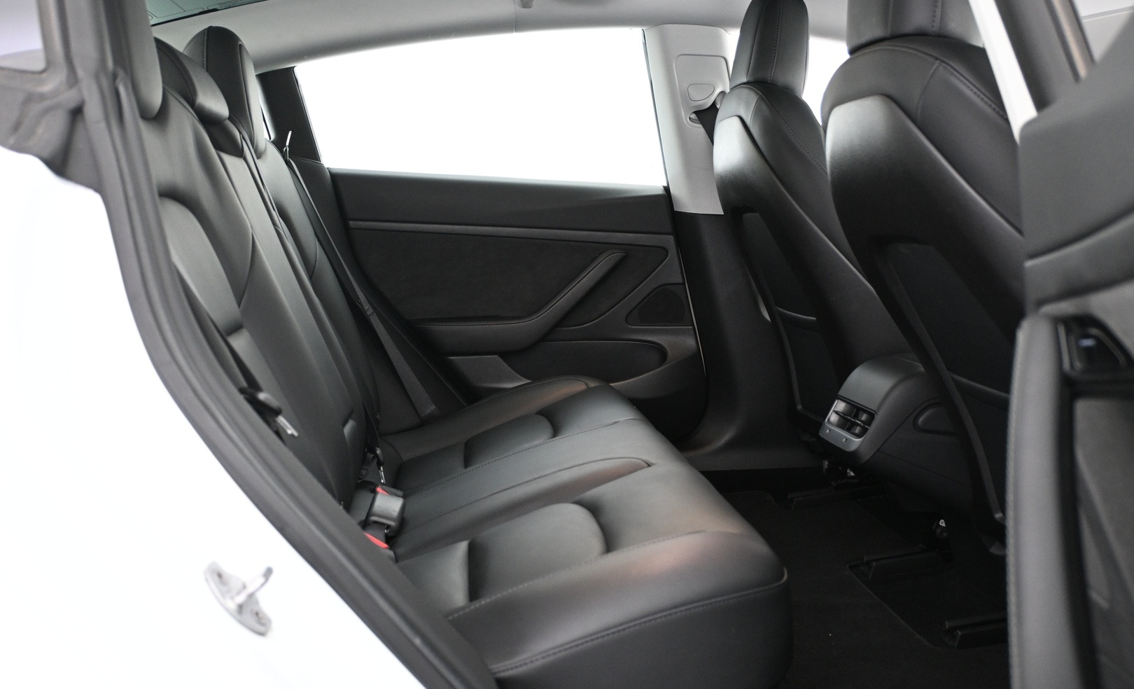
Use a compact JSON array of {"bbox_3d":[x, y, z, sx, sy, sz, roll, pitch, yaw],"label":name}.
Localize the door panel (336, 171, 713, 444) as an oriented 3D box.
[{"bbox_3d":[-0.101,-0.074,2.458,0.900,0.670,0.130,-1,8,-7],"label":"door panel"}]

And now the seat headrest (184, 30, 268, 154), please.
[{"bbox_3d":[-0.666,-0.478,1.988,0.130,0.240,0.250,-9,9,-6],"label":"seat headrest"}]

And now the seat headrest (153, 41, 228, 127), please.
[{"bbox_3d":[-0.621,-0.415,1.657,0.120,0.130,0.250,-13,9,-5],"label":"seat headrest"}]

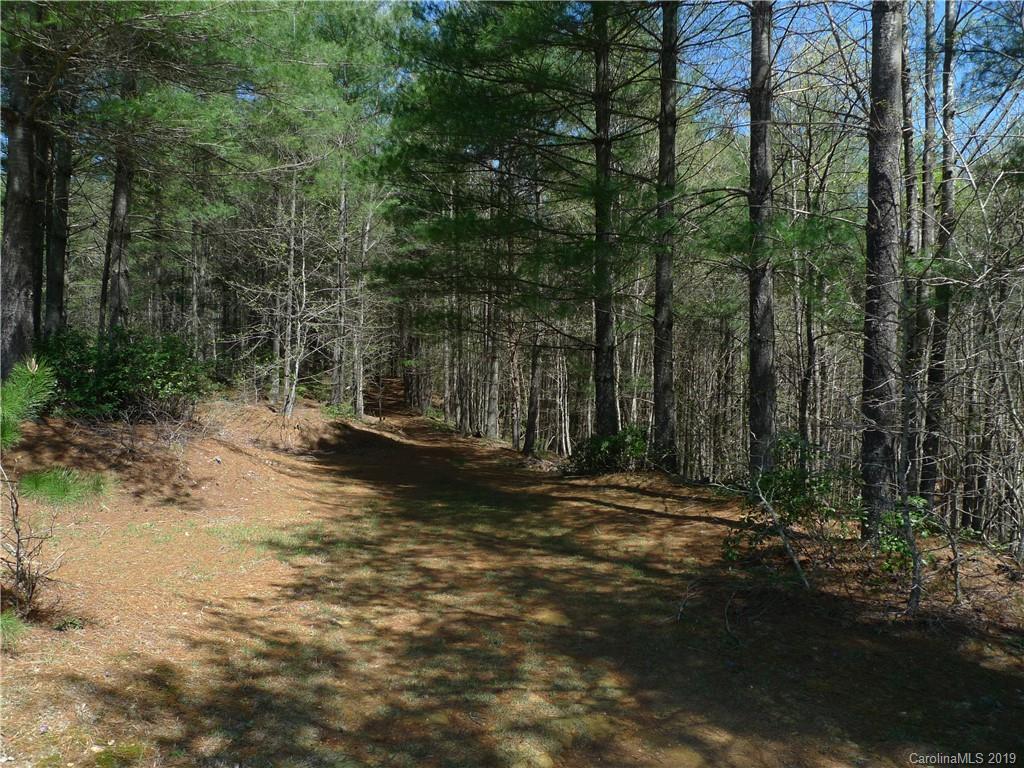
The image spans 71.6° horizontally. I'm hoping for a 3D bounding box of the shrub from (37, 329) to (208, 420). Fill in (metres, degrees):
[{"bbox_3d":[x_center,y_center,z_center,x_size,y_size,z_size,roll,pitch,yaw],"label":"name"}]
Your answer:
[{"bbox_3d":[-5.760,-0.140,10.500,2.250,1.320,1.600,1,0,0],"label":"shrub"}]

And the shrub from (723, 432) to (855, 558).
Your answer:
[{"bbox_3d":[2.730,1.020,7.000,1.200,1.150,1.100,1,0,0],"label":"shrub"}]

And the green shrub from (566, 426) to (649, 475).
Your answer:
[{"bbox_3d":[1.740,1.180,12.900,1.450,0.850,1.150,1,0,0],"label":"green shrub"}]

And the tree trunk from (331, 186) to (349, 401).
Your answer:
[{"bbox_3d":[-4.130,-2.100,17.000,0.360,5.200,0.330,1,0,0],"label":"tree trunk"}]

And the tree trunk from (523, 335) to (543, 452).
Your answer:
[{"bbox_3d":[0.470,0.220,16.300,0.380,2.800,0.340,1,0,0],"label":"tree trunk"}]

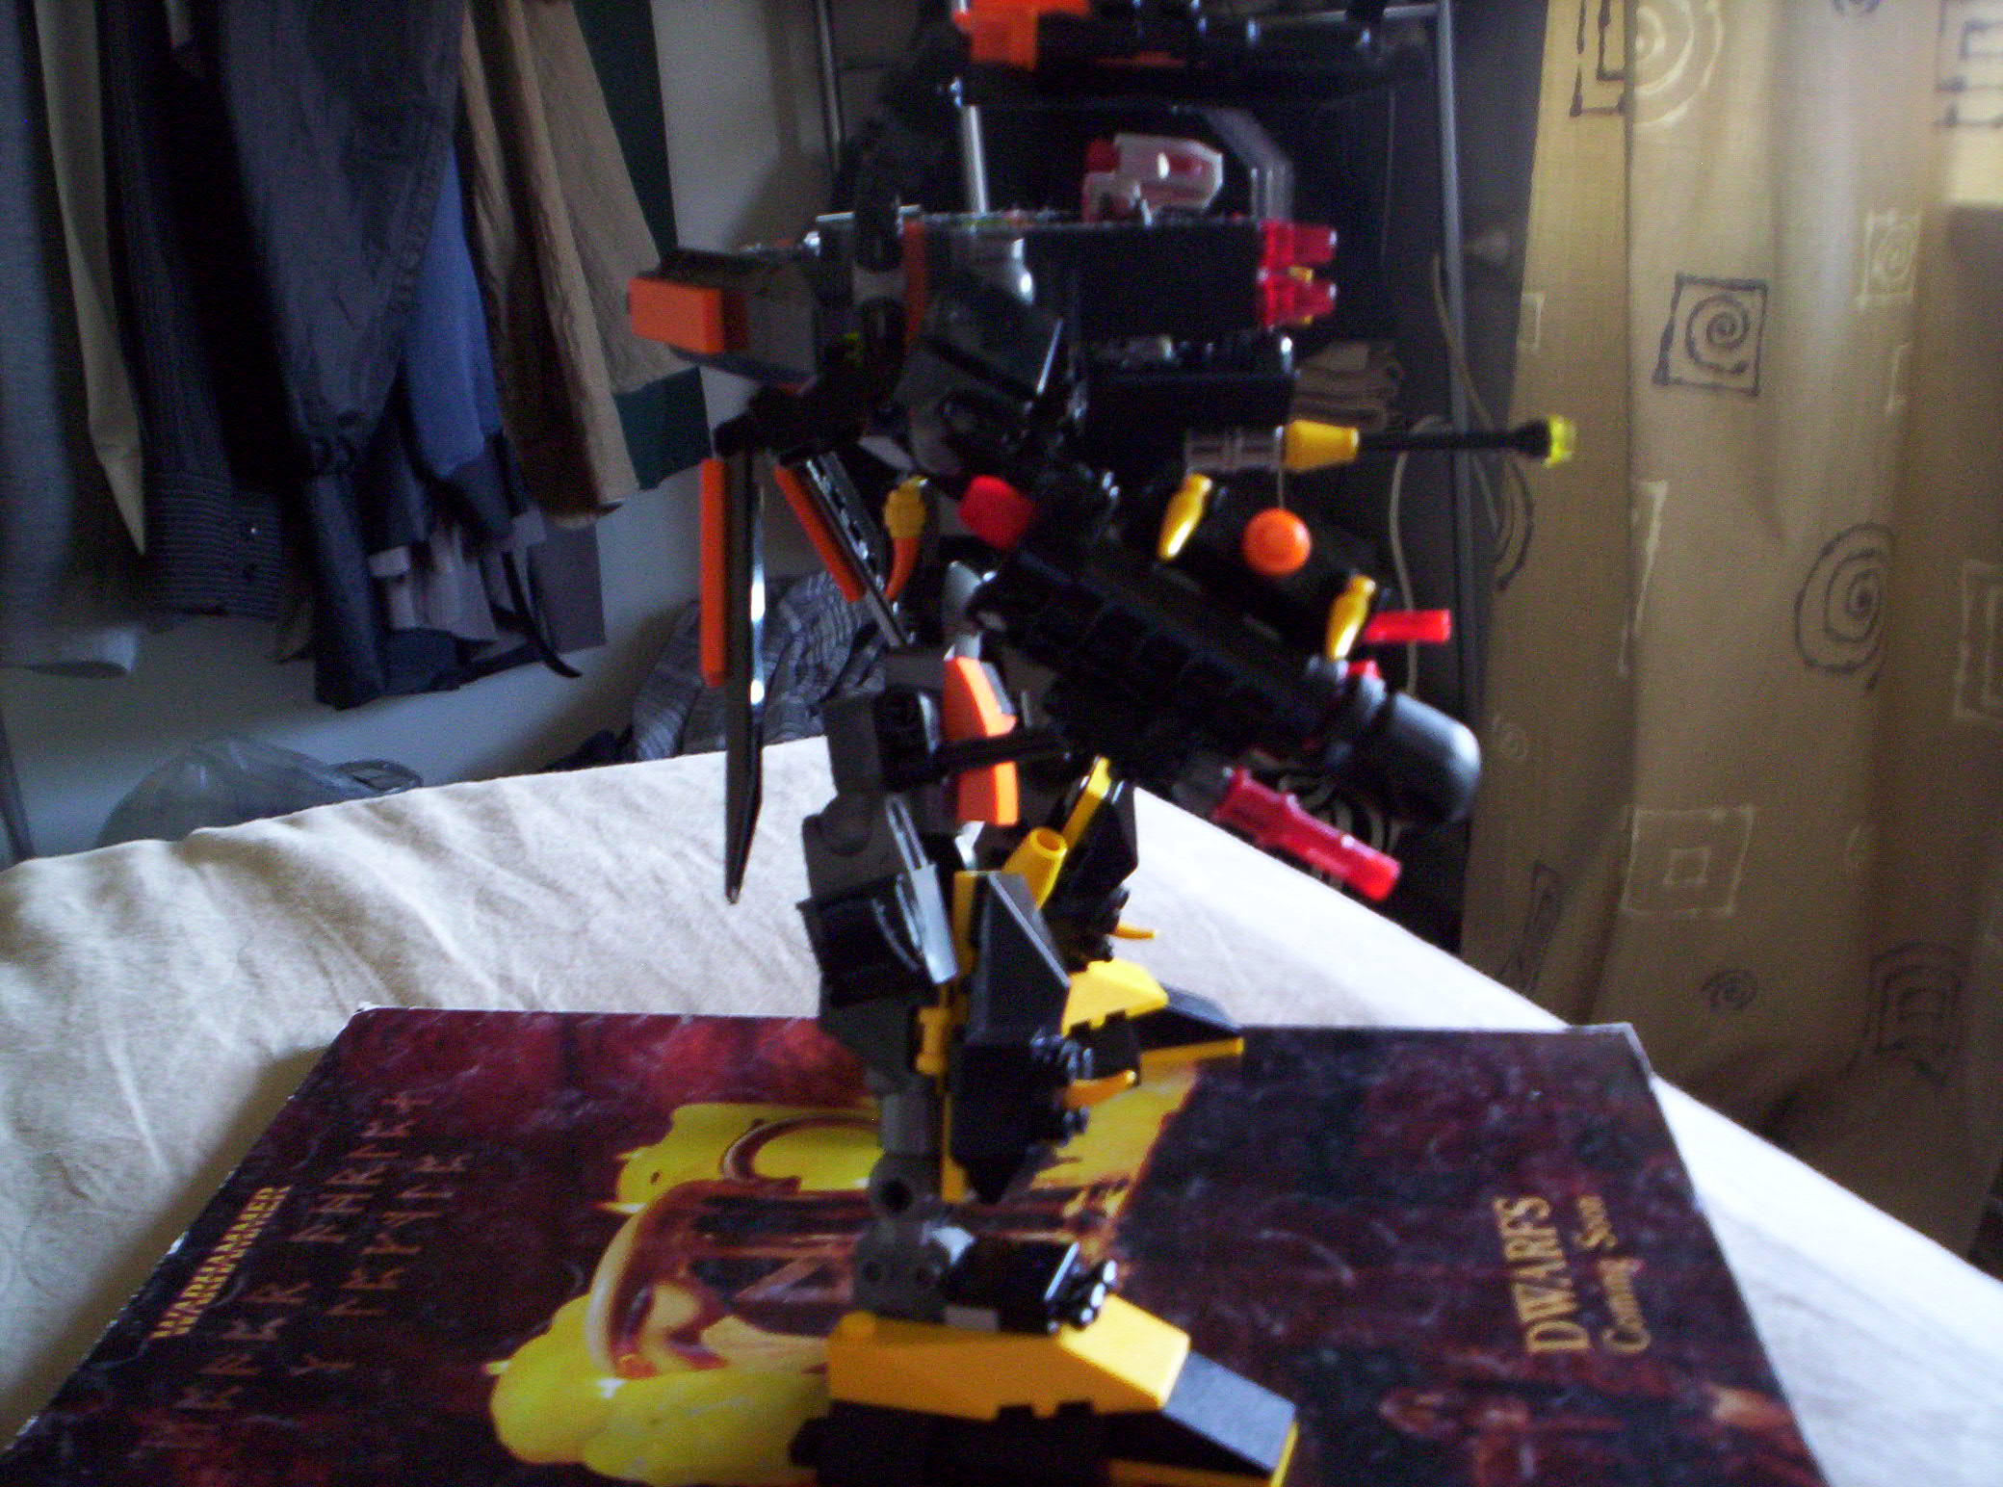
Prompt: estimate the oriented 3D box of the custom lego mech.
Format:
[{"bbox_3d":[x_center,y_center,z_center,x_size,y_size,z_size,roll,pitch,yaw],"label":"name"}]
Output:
[{"bbox_3d":[0.013,-0.020,0.354,0.155,0.212,0.190,-1,17,0],"label":"custom lego mech"}]

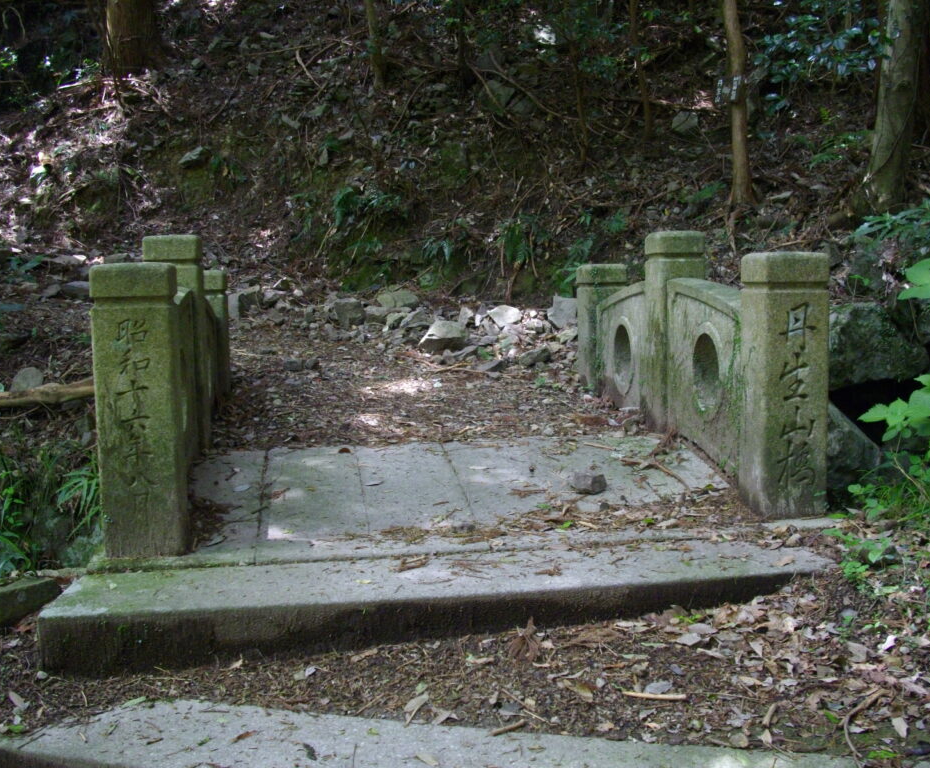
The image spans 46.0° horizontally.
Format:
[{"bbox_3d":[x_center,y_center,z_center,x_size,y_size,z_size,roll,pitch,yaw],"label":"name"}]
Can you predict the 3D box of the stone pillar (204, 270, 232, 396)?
[{"bbox_3d":[-1.480,-0.259,6.236,0.240,0.758,0.240,-2,6,-8],"label":"stone pillar"}]

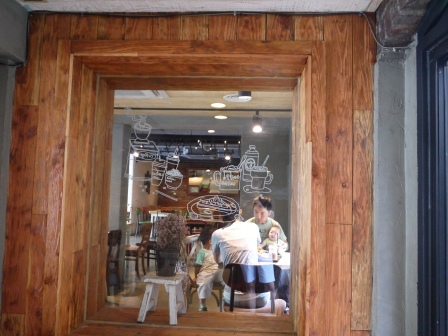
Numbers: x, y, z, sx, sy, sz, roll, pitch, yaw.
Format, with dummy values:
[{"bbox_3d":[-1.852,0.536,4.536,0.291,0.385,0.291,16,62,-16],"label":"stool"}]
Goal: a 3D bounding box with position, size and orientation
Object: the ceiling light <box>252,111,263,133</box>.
[{"bbox_3d":[0.417,-0.578,4.830,0.119,0.267,0.130,1,-4,3],"label":"ceiling light"}]

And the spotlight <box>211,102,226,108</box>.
[{"bbox_3d":[-0.063,-0.777,4.761,0.165,0.045,0.165,1,-4,3],"label":"spotlight"}]

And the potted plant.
[{"bbox_3d":[-0.282,0.404,2.063,0.158,0.315,0.155,1,-4,3],"label":"potted plant"}]

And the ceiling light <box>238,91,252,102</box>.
[{"bbox_3d":[0.211,-0.755,3.798,0.128,0.130,0.128,1,-4,3],"label":"ceiling light"}]

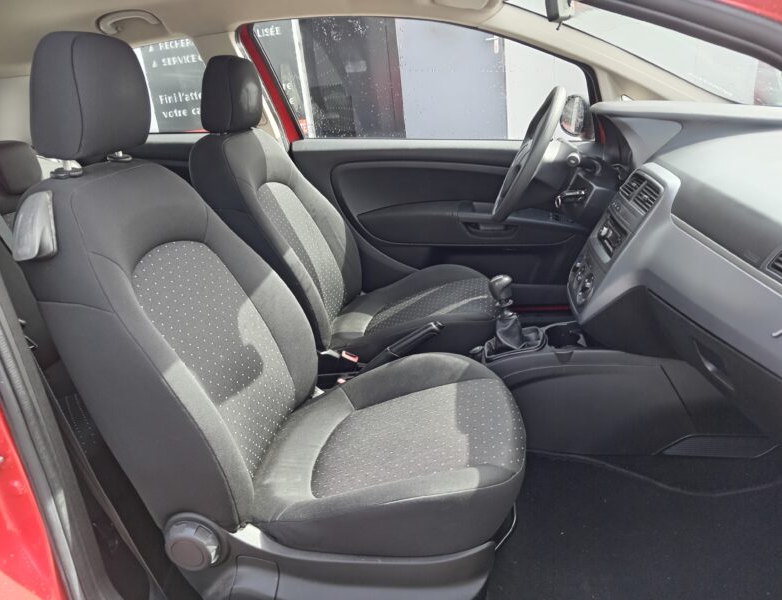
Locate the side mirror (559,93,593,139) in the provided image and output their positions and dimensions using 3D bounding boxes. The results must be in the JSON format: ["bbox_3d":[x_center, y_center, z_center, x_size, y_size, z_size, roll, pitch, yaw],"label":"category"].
[{"bbox_3d":[0.659,-0.632,1.993,0.110,0.155,0.190,-7,18,-4],"label":"side mirror"}]

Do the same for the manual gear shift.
[{"bbox_3d":[0.273,0.026,1.381,0.090,0.185,0.085,-3,18,8],"label":"manual gear shift"}]

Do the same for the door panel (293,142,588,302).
[{"bbox_3d":[0.209,-0.272,2.029,1.060,0.670,0.130,-3,18,8],"label":"door panel"}]

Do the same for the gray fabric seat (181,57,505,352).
[{"bbox_3d":[-0.129,-0.229,1.713,0.840,0.980,0.510,-3,18,8],"label":"gray fabric seat"}]

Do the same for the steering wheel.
[{"bbox_3d":[0.372,-0.399,1.593,0.100,0.380,0.380,24,20,-2],"label":"steering wheel"}]

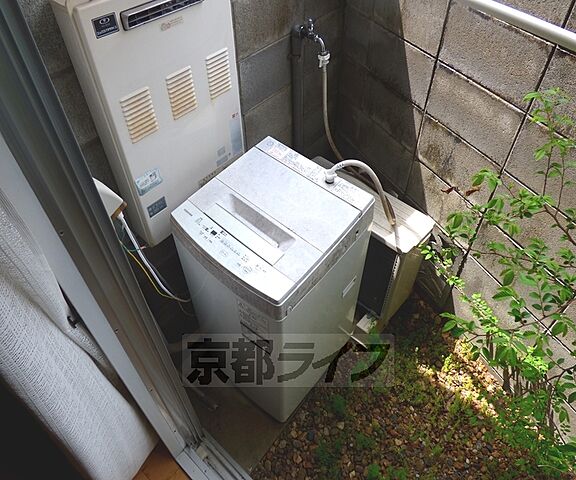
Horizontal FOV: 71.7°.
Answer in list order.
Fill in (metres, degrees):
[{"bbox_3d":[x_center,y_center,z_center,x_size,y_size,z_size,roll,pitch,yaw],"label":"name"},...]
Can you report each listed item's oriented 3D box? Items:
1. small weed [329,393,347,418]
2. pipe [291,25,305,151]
[{"bbox_3d":[0.209,0.700,1.685,0.075,0.080,0.075,0,46,0],"label":"small weed"},{"bbox_3d":[0.041,-0.464,1.964,0.055,1.100,0.055,0,46,0],"label":"pipe"}]

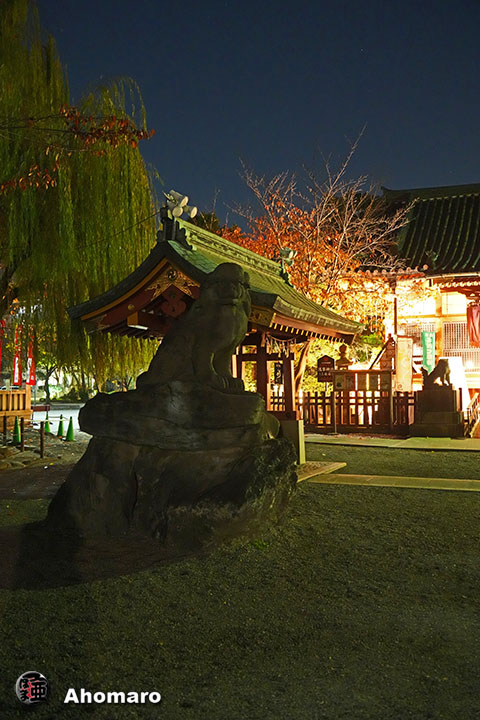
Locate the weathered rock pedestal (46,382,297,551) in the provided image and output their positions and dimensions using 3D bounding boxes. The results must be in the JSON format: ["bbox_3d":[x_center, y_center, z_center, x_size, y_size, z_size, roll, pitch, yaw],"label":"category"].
[{"bbox_3d":[-0.649,1.036,7.547,2.200,1.540,1.950,-1,-3,24],"label":"weathered rock pedestal"}]

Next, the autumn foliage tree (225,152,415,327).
[{"bbox_3d":[2.400,-2.108,22.103,6.000,8.700,5.500,0,-2,0],"label":"autumn foliage tree"}]

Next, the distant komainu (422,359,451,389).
[{"bbox_3d":[5.939,0.409,20.600,0.840,0.920,0.420,-1,-3,24],"label":"distant komainu"}]

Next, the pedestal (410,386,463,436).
[{"bbox_3d":[6.013,1.577,20.700,1.450,1.450,1.150,-1,-3,24],"label":"pedestal"}]

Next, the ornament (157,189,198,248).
[{"bbox_3d":[-0.933,-2.112,10.150,0.560,0.820,0.400,-1,-3,24],"label":"ornament"}]

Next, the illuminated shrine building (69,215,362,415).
[{"bbox_3d":[-0.072,-0.093,12.051,3.600,4.150,4.750,-1,-3,24],"label":"illuminated shrine building"}]

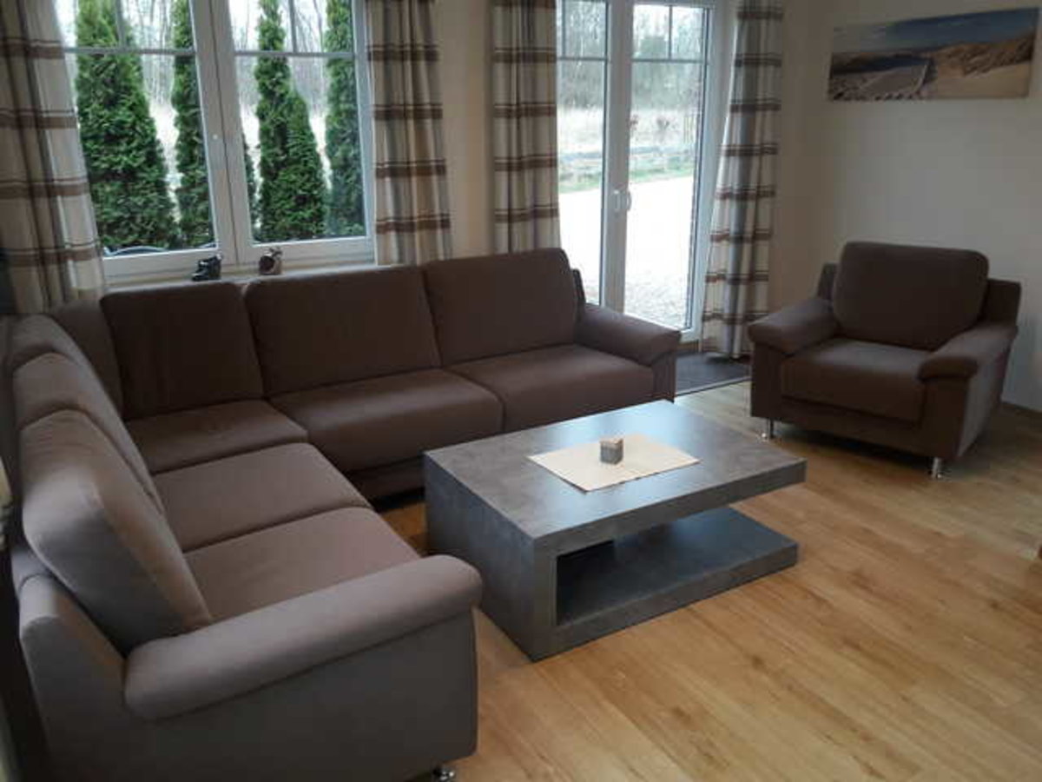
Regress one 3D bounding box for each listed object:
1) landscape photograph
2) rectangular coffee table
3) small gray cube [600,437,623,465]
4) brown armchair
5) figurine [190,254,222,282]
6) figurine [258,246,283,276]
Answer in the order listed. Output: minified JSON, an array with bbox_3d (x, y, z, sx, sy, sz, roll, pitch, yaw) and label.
[{"bbox_3d":[2.177,-1.794,4.569,0.025,0.402,1.193,-11,21,-30],"label":"landscape photograph"},{"bbox_3d":[0.320,0.416,2.973,1.085,0.401,0.742,-11,21,-28],"label":"rectangular coffee table"},{"bbox_3d":[0.317,0.210,2.924,0.059,0.067,0.059,11,22,31],"label":"small gray cube"},{"bbox_3d":[1.752,-0.219,4.083,0.985,0.900,0.828,13,23,36],"label":"brown armchair"},{"bbox_3d":[-1.427,-0.563,3.809,0.120,0.115,0.075,-16,24,-39],"label":"figurine"},{"bbox_3d":[-1.167,-0.605,3.915,0.100,0.128,0.080,-3,18,-6],"label":"figurine"}]

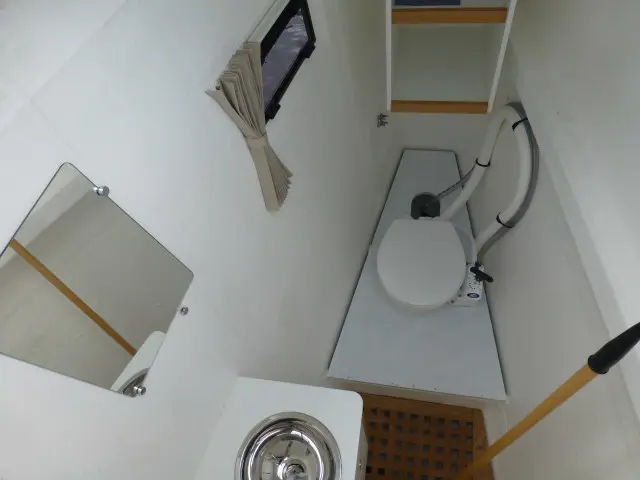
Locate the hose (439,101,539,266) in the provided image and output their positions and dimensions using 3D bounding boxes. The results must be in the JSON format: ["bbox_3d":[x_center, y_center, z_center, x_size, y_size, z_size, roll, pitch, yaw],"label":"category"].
[{"bbox_3d":[0.701,-0.228,1.881,0.350,0.420,0.530,4,62,12],"label":"hose"}]

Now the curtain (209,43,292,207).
[{"bbox_3d":[-0.147,-0.268,1.169,0.080,0.500,0.215,12,64,16],"label":"curtain"}]

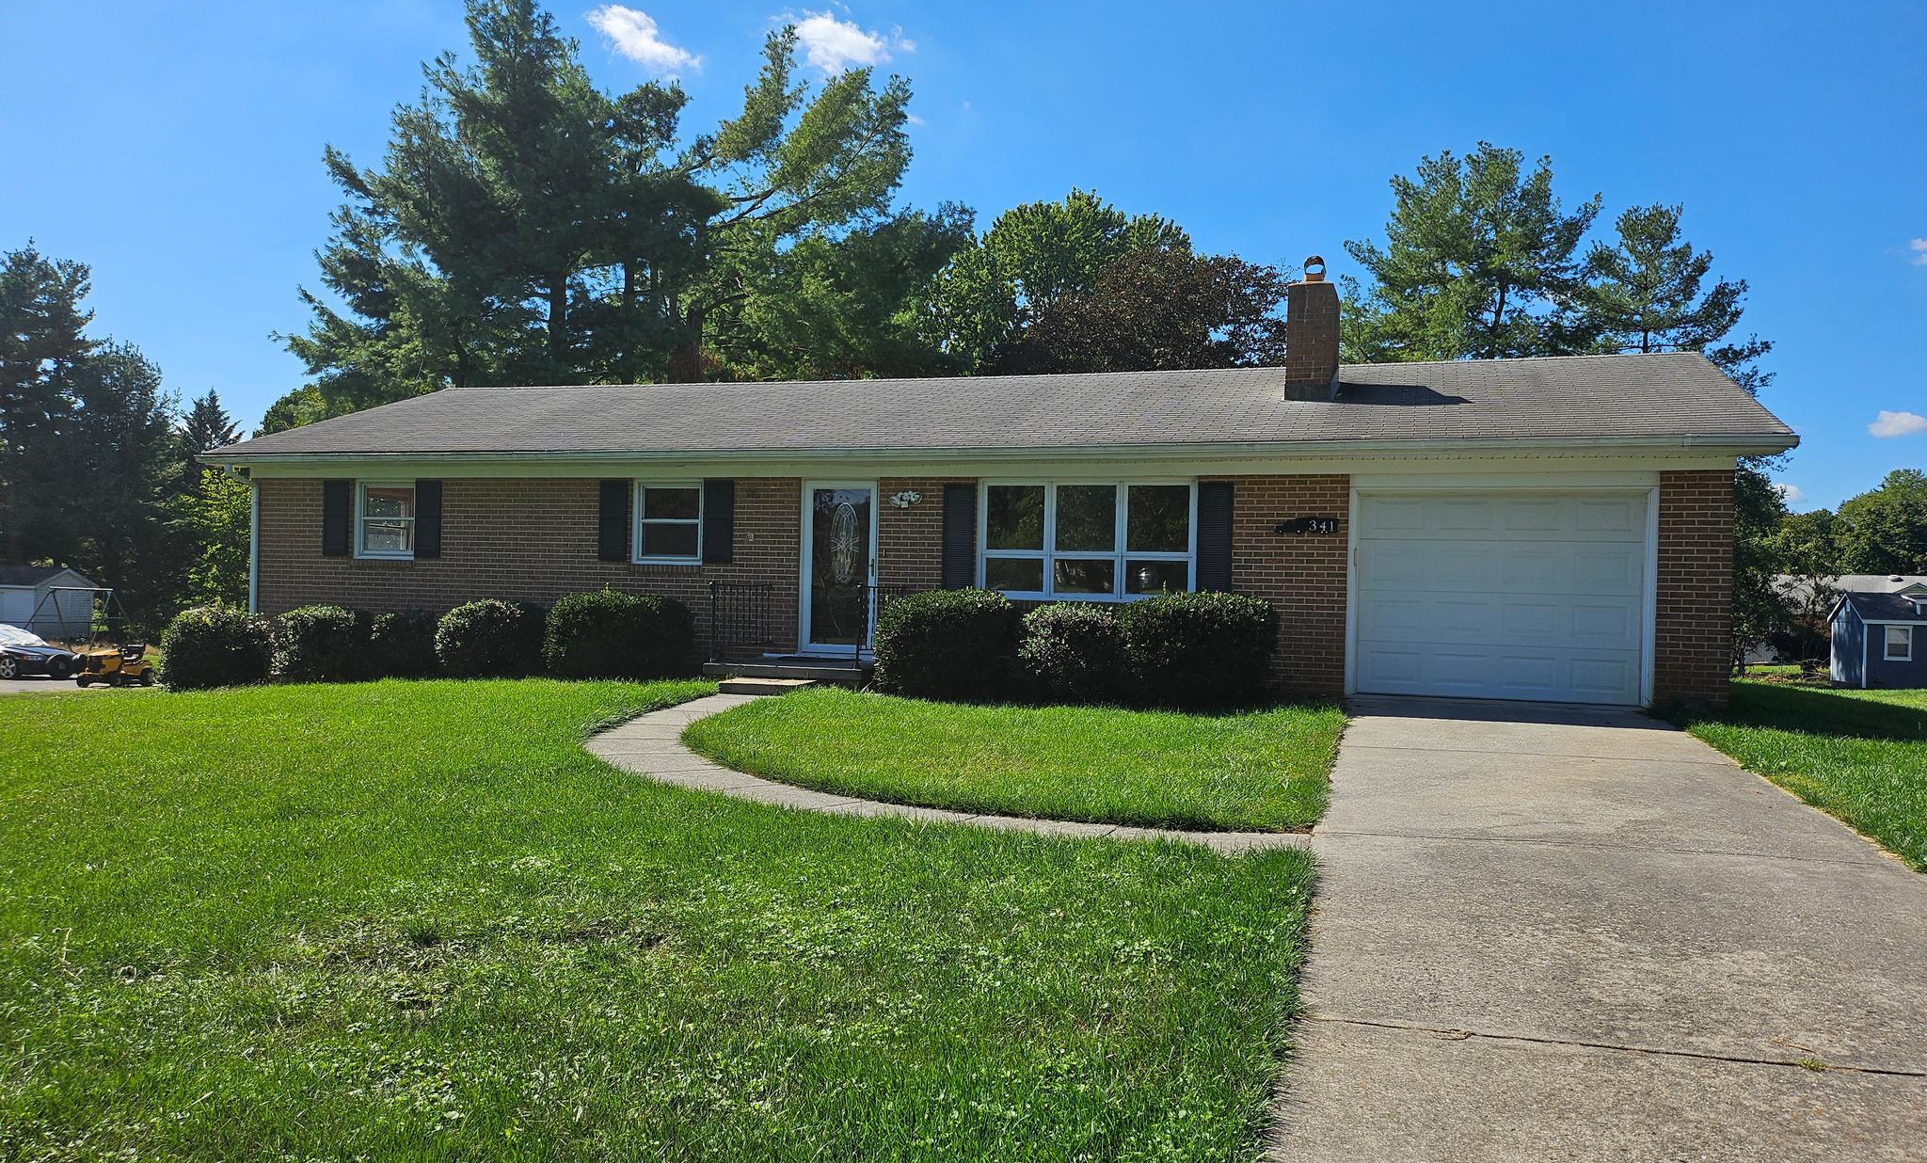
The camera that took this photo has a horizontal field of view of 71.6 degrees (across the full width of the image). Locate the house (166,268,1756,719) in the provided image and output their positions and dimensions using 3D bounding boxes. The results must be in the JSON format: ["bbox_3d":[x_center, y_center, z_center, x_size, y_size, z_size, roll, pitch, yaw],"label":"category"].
[{"bbox_3d":[0.075,-1.329,19.843,19.200,5.100,9.500,1,0,18],"label":"house"}]

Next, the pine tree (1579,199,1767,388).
[{"bbox_3d":[19.655,-4.035,37.002,4.561,12.901,5.000,1,0,0],"label":"pine tree"}]

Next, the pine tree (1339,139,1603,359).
[{"bbox_3d":[14.355,-5.070,38.002,6.884,14.736,7.200,1,0,0],"label":"pine tree"}]

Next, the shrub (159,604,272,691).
[{"bbox_3d":[-9.930,0.840,17.718,1.450,1.150,1.350,1,0,18],"label":"shrub"}]

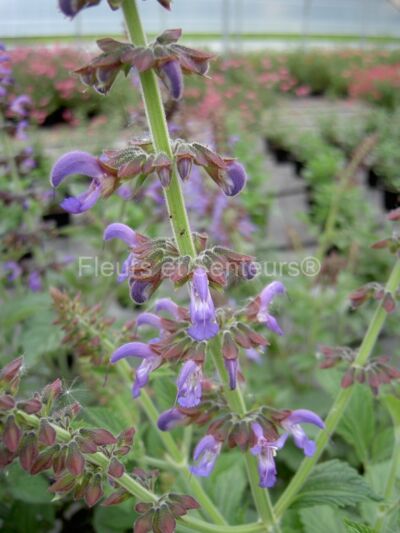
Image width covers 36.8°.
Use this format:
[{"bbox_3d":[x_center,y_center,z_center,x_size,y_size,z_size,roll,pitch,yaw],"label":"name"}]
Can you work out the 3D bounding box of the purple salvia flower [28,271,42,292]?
[{"bbox_3d":[-0.178,0.016,0.650,0.014,0.020,0.014,-4,22,-9],"label":"purple salvia flower"}]

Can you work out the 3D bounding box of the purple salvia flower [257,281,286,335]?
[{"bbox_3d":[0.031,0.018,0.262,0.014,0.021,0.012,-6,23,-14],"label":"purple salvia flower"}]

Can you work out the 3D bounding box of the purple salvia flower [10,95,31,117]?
[{"bbox_3d":[-0.179,-0.161,0.600,0.019,0.018,0.012,0,22,0],"label":"purple salvia flower"}]

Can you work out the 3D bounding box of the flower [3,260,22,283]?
[{"bbox_3d":[-0.203,0.005,0.650,0.019,0.019,0.012,4,22,9],"label":"flower"}]

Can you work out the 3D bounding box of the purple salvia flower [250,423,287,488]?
[{"bbox_3d":[0.030,0.082,0.262,0.015,0.025,0.015,-6,23,-14],"label":"purple salvia flower"}]

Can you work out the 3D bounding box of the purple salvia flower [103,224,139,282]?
[{"bbox_3d":[-0.035,-0.006,0.262,0.016,0.024,0.012,-8,23,-20],"label":"purple salvia flower"}]

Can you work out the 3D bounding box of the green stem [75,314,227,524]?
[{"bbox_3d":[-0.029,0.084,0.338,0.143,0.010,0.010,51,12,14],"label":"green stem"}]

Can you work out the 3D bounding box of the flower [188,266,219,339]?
[{"bbox_3d":[0.001,0.015,0.250,0.013,0.027,0.018,0,21,0],"label":"flower"}]

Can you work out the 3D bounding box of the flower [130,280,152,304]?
[{"bbox_3d":[-0.024,0.011,0.247,0.009,0.010,0.010,15,26,32],"label":"flower"}]

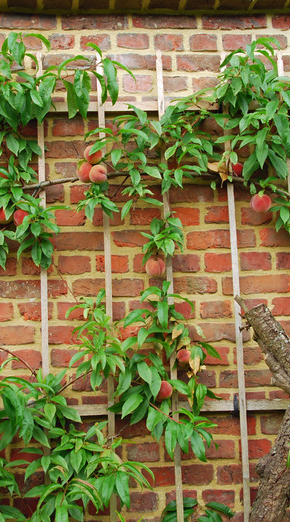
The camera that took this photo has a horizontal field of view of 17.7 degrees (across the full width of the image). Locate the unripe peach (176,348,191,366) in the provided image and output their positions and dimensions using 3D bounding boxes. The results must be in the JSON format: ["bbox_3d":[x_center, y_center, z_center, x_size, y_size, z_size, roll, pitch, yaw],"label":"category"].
[{"bbox_3d":[0.120,0.294,2.845,0.050,0.051,0.050,-1,-11,-6],"label":"unripe peach"}]

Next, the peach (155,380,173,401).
[{"bbox_3d":[0.056,0.390,2.799,0.058,0.058,0.058,-1,-11,-6],"label":"peach"}]

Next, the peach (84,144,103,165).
[{"bbox_3d":[-0.158,-0.328,2.876,0.059,0.060,0.059,-2,-10,-5],"label":"peach"}]

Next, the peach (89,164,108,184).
[{"bbox_3d":[-0.142,-0.269,2.898,0.057,0.059,0.057,-1,-11,-6],"label":"peach"}]

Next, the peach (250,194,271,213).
[{"bbox_3d":[0.361,-0.180,2.911,0.064,0.059,0.064,-2,-10,-5],"label":"peach"}]

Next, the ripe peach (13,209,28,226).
[{"bbox_3d":[-0.376,-0.132,2.843,0.054,0.055,0.054,-2,-10,-5],"label":"ripe peach"}]

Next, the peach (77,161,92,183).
[{"bbox_3d":[-0.177,-0.273,2.865,0.060,0.064,0.060,-2,-10,-5],"label":"peach"}]

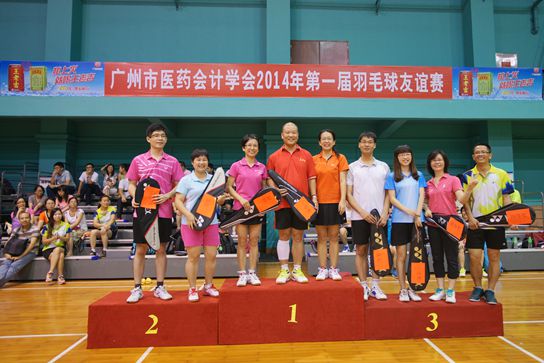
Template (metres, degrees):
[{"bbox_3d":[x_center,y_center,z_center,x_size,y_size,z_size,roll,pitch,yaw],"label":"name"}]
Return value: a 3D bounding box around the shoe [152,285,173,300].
[{"bbox_3d":[-1.117,1.133,3.709,0.290,0.115,0.105,-5,-5,44],"label":"shoe"}]

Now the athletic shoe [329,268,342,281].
[{"bbox_3d":[0.712,1.039,4.066,0.095,0.100,0.255,0,-4,-12],"label":"athletic shoe"}]

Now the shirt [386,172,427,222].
[{"bbox_3d":[1.437,0.172,3.890,0.430,0.550,0.260,-2,-4,19],"label":"shirt"}]

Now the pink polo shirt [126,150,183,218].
[{"bbox_3d":[-1.228,0.031,3.800,0.540,0.700,0.280,0,-4,-18],"label":"pink polo shirt"}]

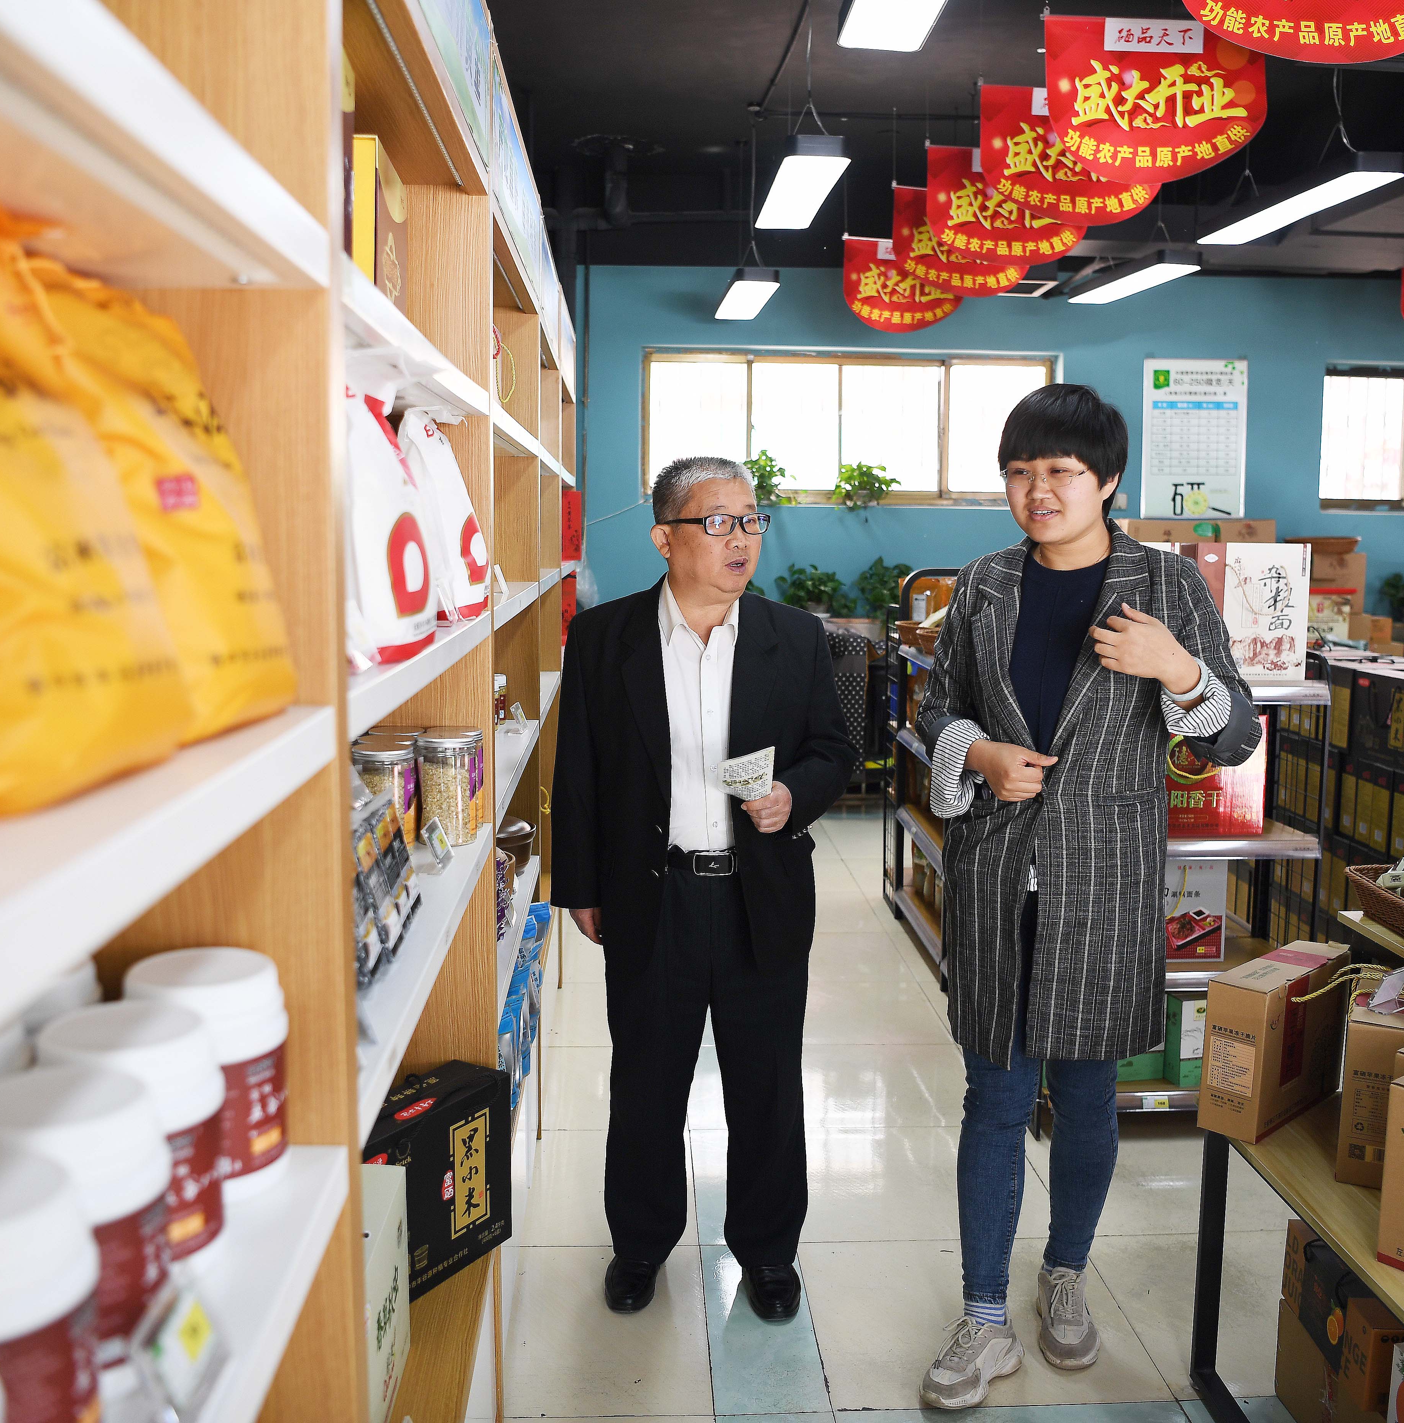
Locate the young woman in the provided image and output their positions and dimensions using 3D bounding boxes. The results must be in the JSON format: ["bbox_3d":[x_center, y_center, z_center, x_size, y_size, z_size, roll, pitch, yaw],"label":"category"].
[{"bbox_3d":[0.671,0.324,2.607,0.580,1.770,0.430,2,7,12],"label":"young woman"}]

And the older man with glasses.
[{"bbox_3d":[-0.011,0.336,2.848,0.590,1.670,0.370,0,7,-7],"label":"older man with glasses"}]

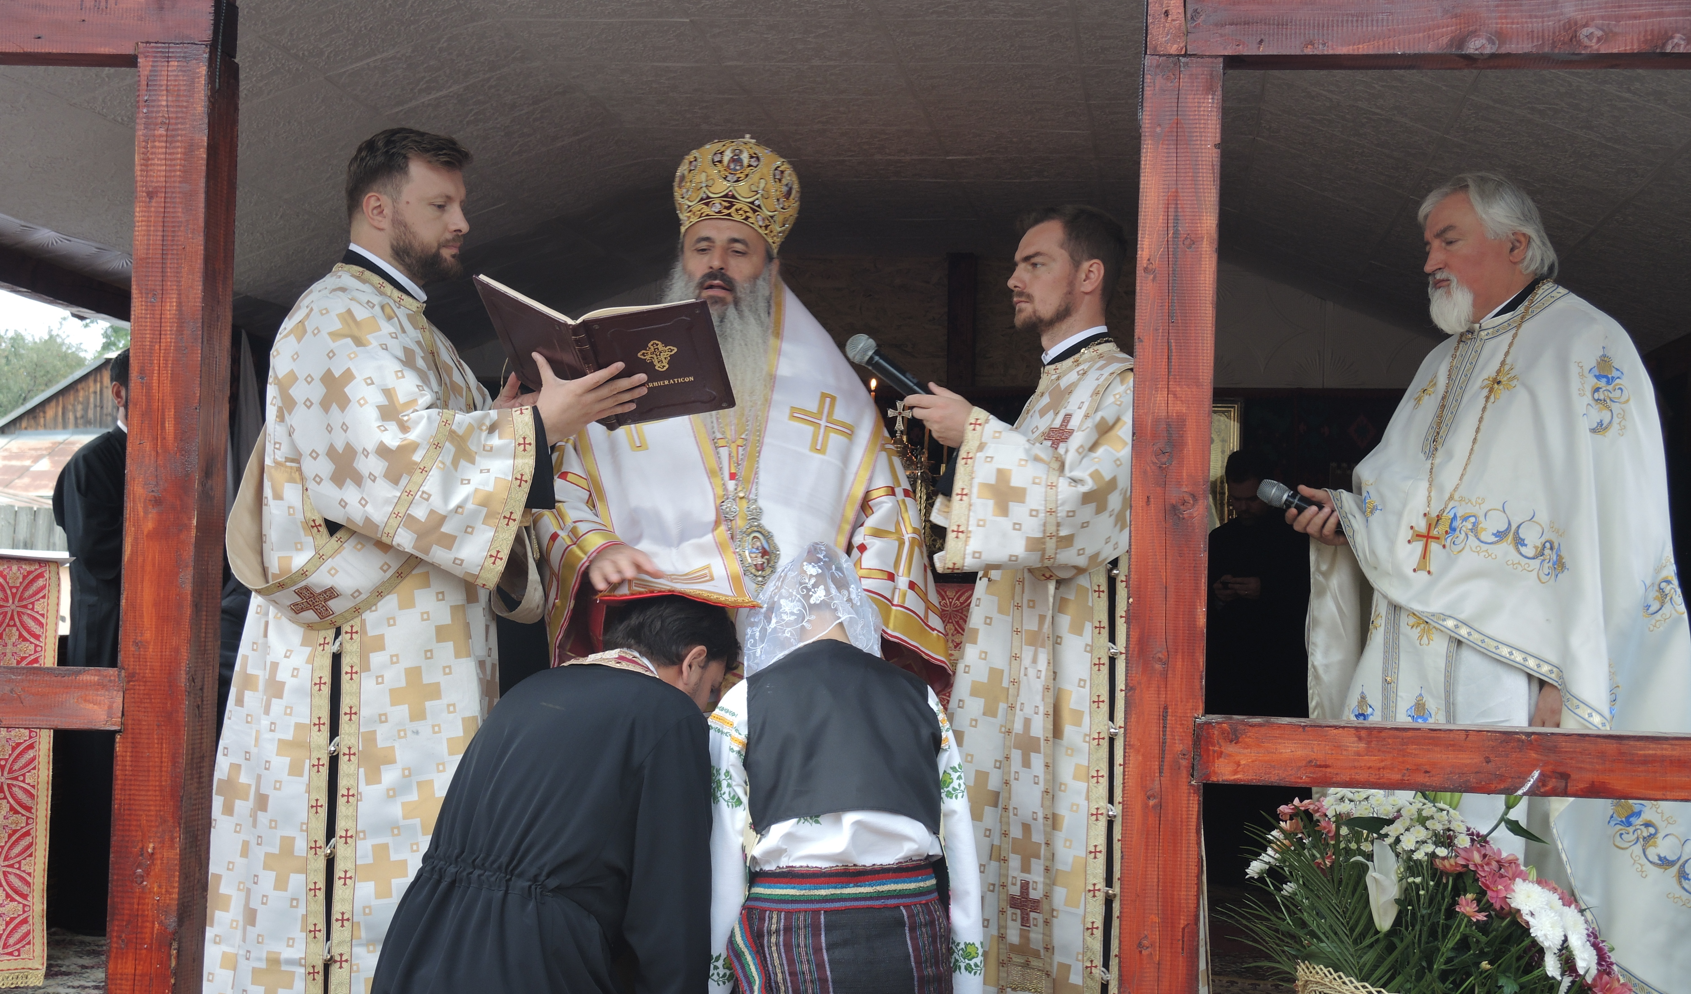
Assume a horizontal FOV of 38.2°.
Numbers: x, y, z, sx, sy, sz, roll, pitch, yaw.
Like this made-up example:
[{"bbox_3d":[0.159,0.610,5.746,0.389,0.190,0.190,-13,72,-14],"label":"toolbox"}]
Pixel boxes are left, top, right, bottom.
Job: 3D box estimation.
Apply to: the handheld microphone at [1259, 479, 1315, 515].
[{"bbox_3d":[0.882,0.038,4.550,0.240,0.047,0.047,23,0,-12],"label":"handheld microphone"}]

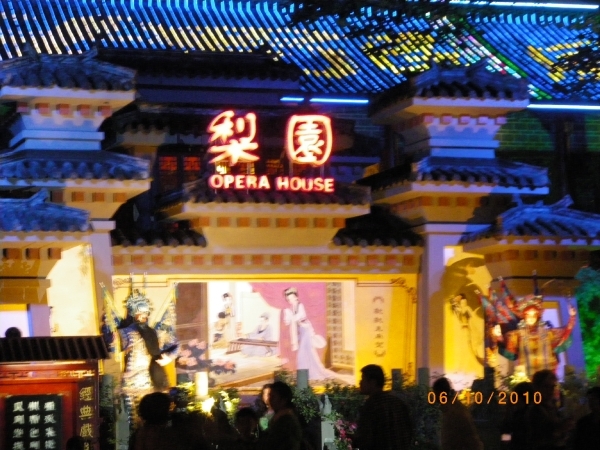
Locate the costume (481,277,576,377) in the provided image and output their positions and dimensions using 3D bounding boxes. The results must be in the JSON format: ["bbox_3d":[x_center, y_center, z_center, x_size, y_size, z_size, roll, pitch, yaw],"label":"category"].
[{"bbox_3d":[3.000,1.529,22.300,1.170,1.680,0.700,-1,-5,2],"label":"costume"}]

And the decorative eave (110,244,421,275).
[{"bbox_3d":[-0.508,0.494,24.300,4.500,0.420,0.800,0,-5,-19],"label":"decorative eave"}]

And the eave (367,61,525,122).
[{"bbox_3d":[2.156,-1.980,25.000,1.820,0.760,1.500,0,-5,-19],"label":"eave"}]

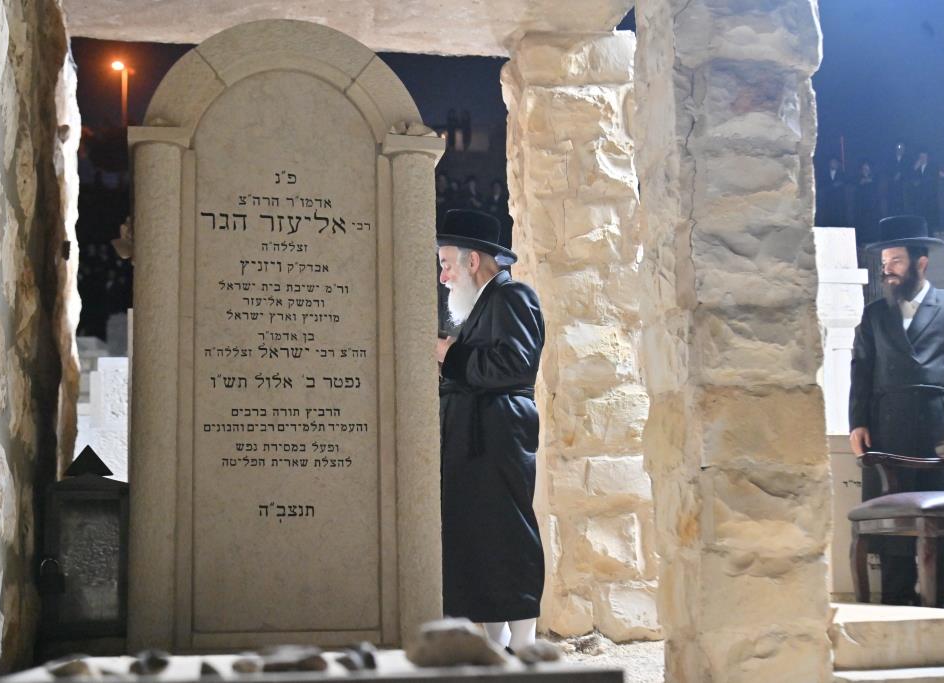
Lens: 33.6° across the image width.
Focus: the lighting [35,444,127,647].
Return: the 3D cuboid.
[{"bbox_3d":[-0.919,0.481,3.750,0.187,0.456,0.180,1,-10,-9],"label":"lighting"}]

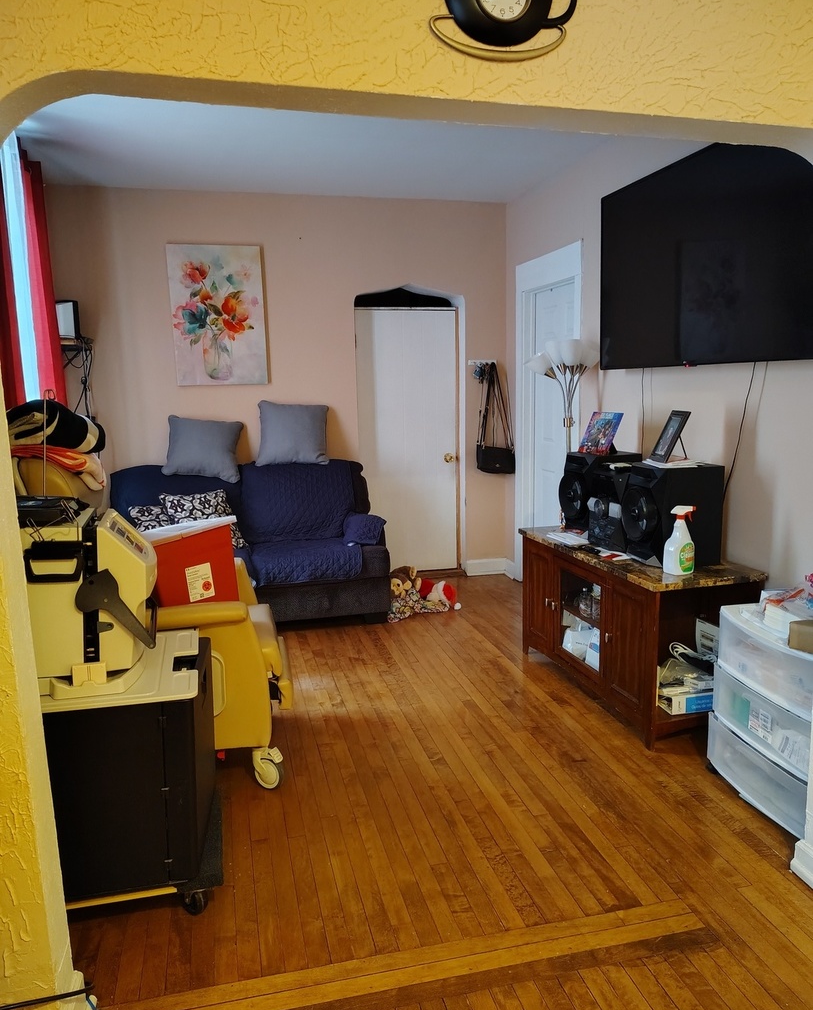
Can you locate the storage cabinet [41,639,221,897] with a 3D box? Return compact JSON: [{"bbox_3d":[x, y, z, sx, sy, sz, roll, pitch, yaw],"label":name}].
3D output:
[{"bbox_3d":[-0.849,0.708,2.120,0.610,0.515,0.560,-3,9,-14],"label":"storage cabinet"}]

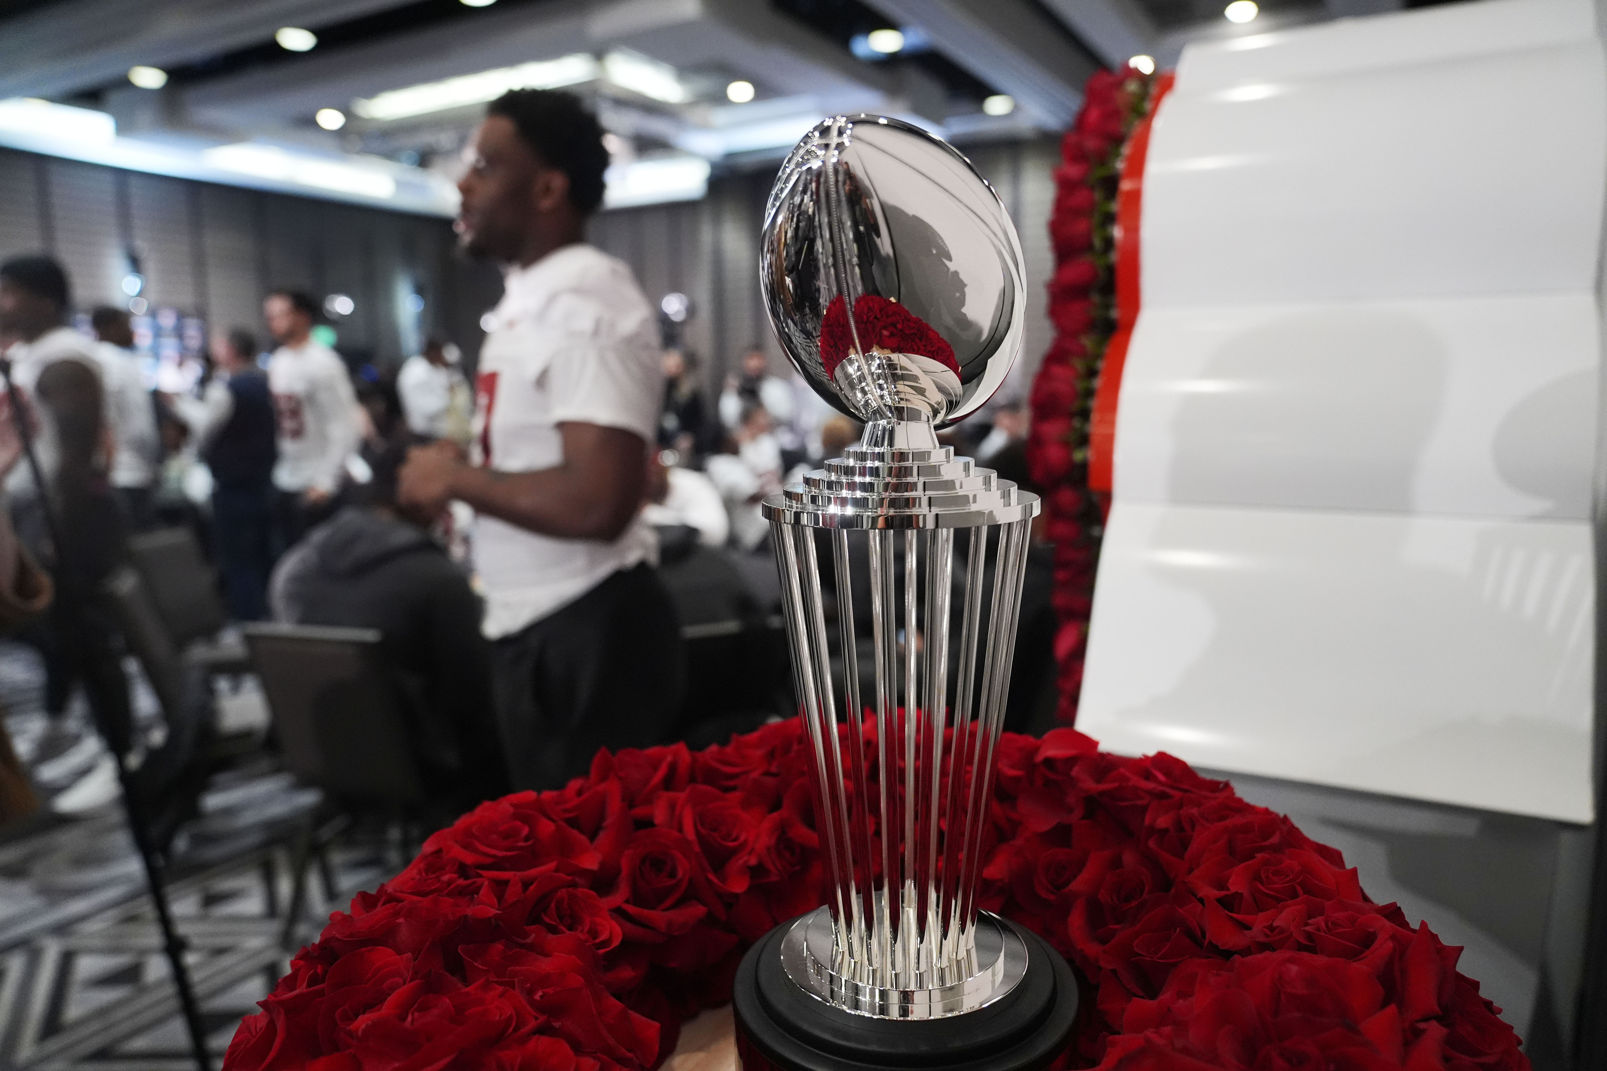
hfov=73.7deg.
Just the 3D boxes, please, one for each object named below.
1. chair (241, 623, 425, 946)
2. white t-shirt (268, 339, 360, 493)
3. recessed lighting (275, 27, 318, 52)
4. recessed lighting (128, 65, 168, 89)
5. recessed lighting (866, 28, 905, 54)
[{"bbox_3d":[-1.114,0.629,2.942,0.450,0.881,0.560,2,8,20],"label":"chair"},{"bbox_3d":[-2.288,-0.557,5.000,0.480,0.720,0.320,3,9,30],"label":"white t-shirt"},{"bbox_3d":[-4.262,-4.174,9.012,0.170,0.050,0.170,-1,8,0],"label":"recessed lighting"},{"bbox_3d":[-6.112,-4.266,9.982,0.170,0.050,0.170,-1,8,0],"label":"recessed lighting"},{"bbox_3d":[0.722,-4.338,9.404,0.170,0.050,0.170,-1,8,0],"label":"recessed lighting"}]

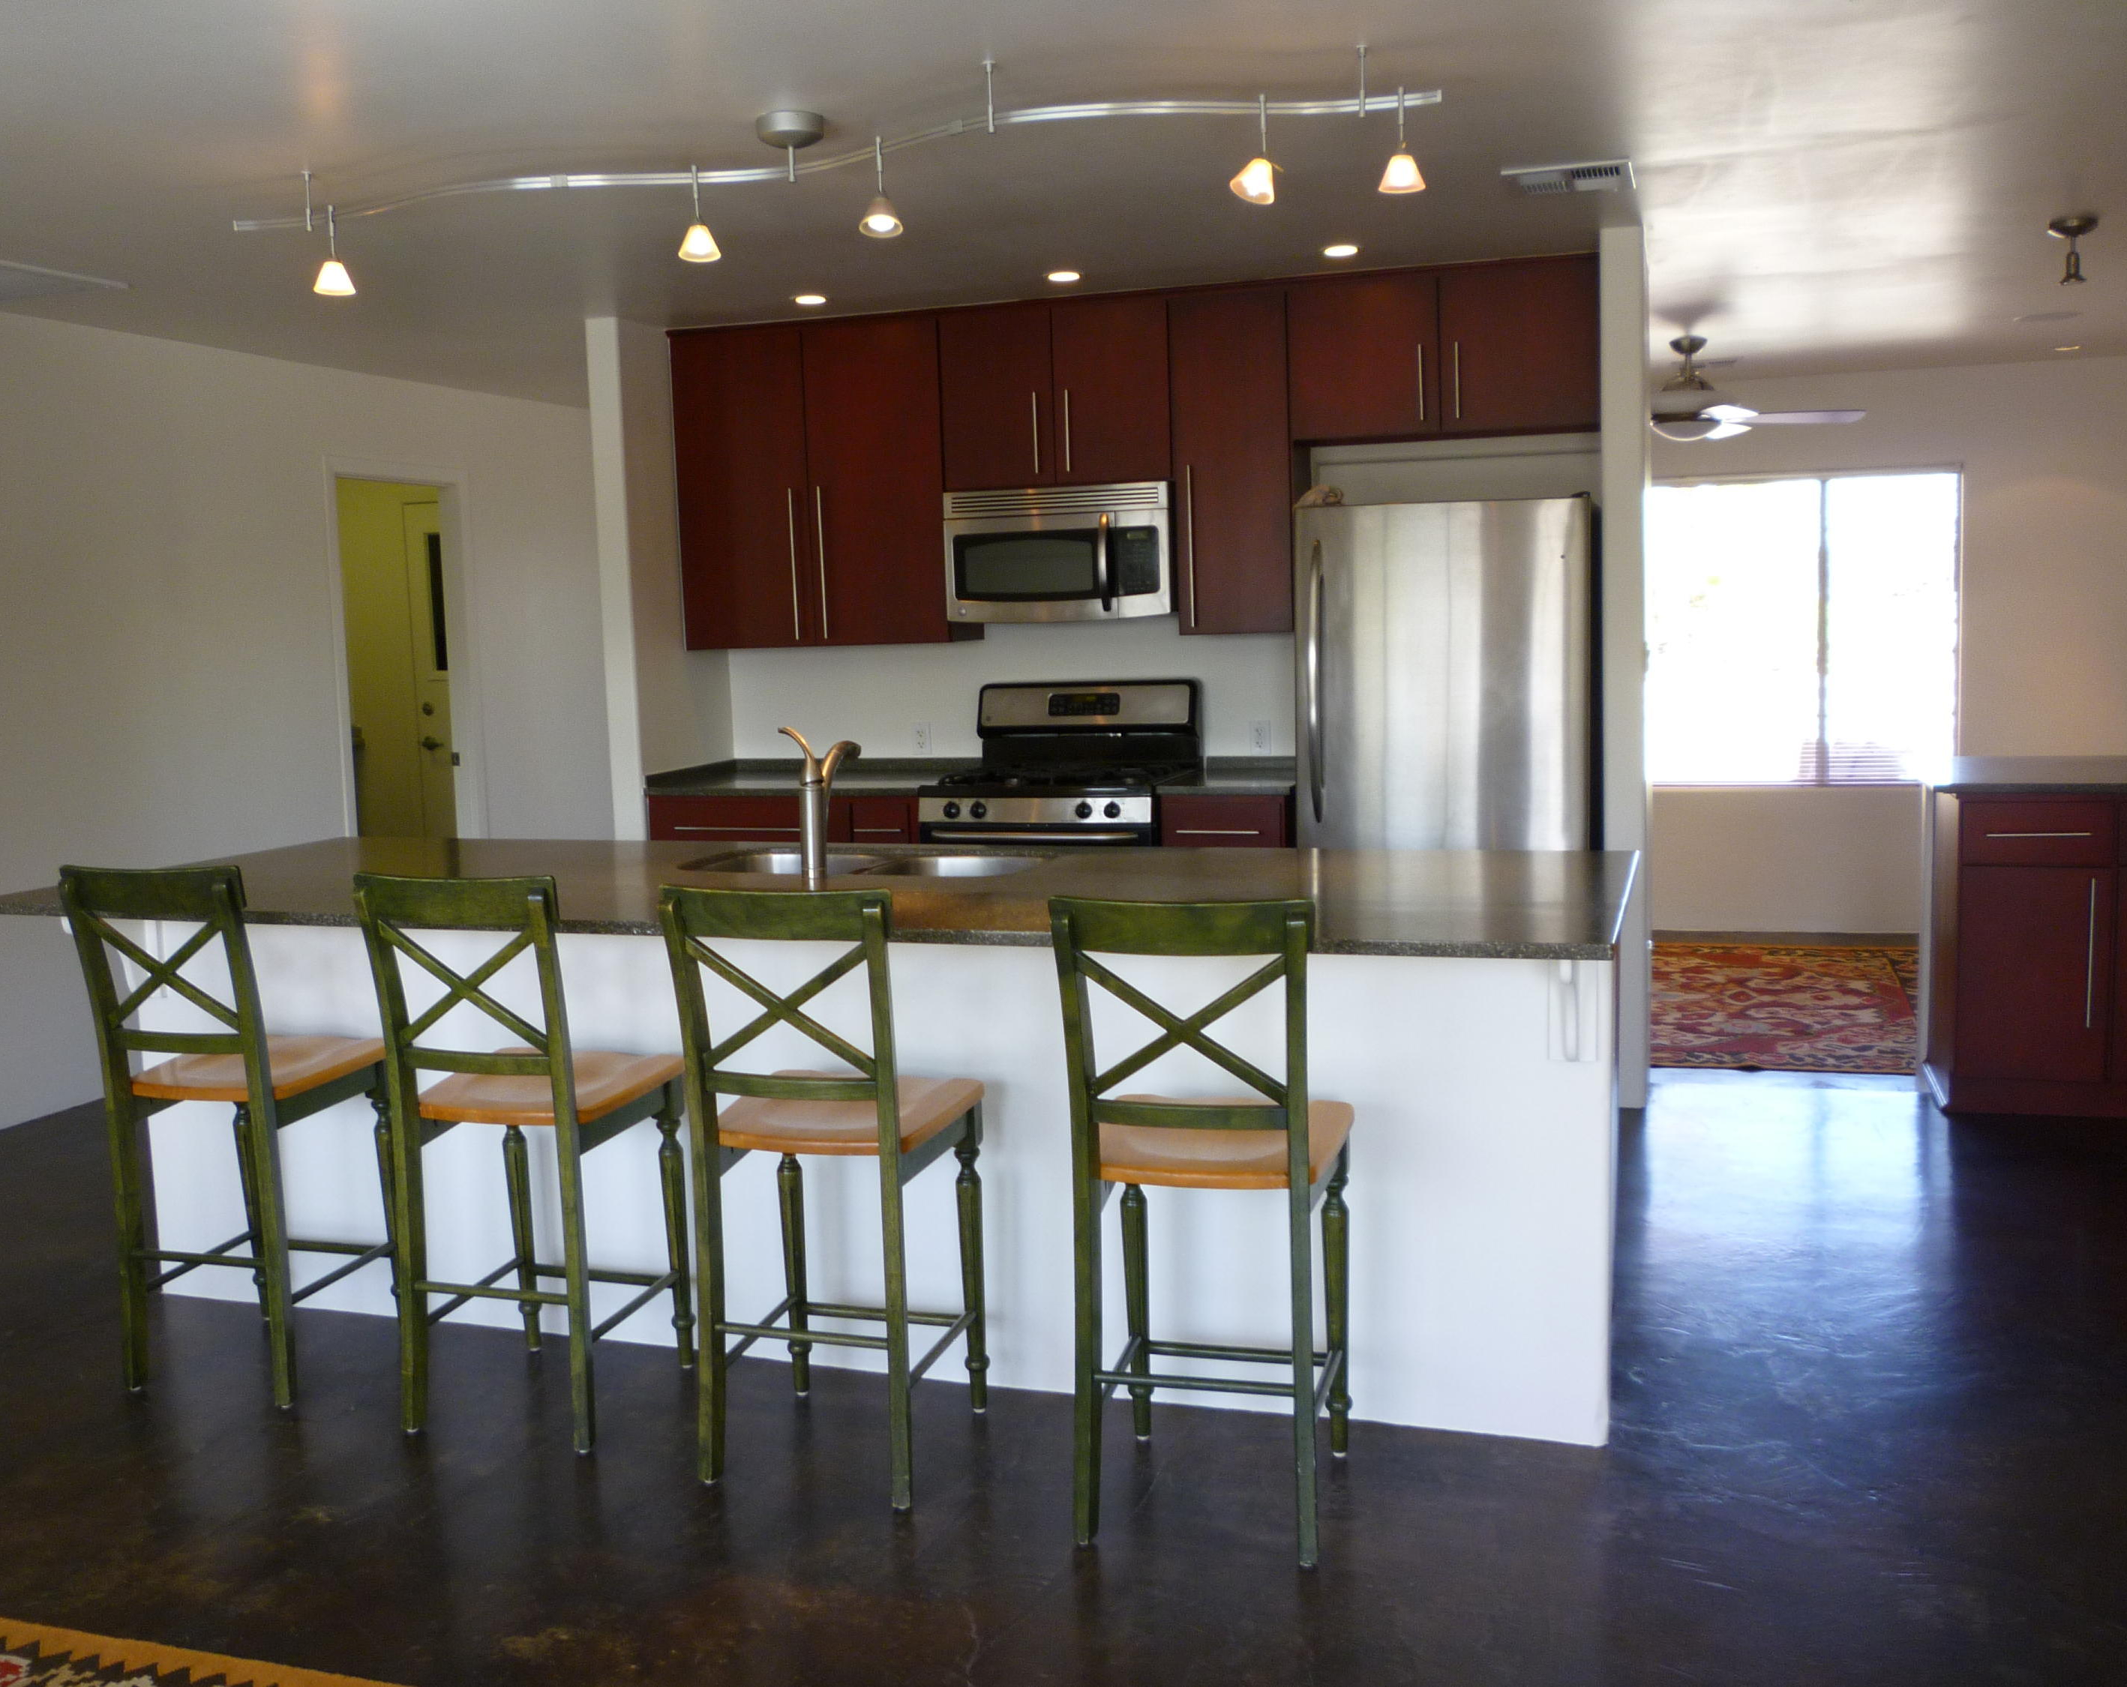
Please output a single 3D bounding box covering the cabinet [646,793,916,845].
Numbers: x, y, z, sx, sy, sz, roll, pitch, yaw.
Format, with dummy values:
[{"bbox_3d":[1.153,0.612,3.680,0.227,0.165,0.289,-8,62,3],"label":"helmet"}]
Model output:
[{"bbox_3d":[-0.808,0.258,6.519,1.000,0.880,0.610,1,7,18],"label":"cabinet"}]

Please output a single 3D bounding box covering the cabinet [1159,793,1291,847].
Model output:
[{"bbox_3d":[0.591,0.278,5.993,0.395,0.880,0.617,1,6,19],"label":"cabinet"}]

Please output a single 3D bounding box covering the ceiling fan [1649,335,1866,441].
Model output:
[{"bbox_3d":[2.371,-1.721,7.156,1.380,0.373,1.380,1,6,19],"label":"ceiling fan"}]

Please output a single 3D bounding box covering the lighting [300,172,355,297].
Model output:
[{"bbox_3d":[-1.628,-1.348,4.166,0.115,0.270,0.100,1,6,19],"label":"lighting"}]

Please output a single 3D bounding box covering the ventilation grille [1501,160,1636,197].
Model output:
[{"bbox_3d":[1.223,-1.593,4.540,0.293,0.022,0.288,1,6,19],"label":"ventilation grille"}]

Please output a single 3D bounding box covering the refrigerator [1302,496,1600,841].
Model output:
[{"bbox_3d":[1.188,-0.137,5.699,0.822,1.736,0.799,1,6,19],"label":"refrigerator"}]

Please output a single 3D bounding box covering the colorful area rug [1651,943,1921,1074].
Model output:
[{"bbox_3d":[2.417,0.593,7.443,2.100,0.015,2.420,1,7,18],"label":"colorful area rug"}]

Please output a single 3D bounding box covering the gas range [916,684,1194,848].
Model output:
[{"bbox_3d":[0.011,0.108,6.174,0.760,1.210,0.690,1,7,18],"label":"gas range"}]

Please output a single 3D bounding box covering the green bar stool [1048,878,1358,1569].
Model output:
[{"bbox_3d":[0.237,0.564,3.012,0.410,1.024,0.490,0,7,15],"label":"green bar stool"}]

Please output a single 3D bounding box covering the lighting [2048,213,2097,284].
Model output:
[{"bbox_3d":[2.785,-1.627,5.202,0.137,0.170,0.137,1,6,19],"label":"lighting"}]

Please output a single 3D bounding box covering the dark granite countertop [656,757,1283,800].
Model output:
[{"bbox_3d":[-0.285,-0.220,6.271,2.140,0.085,0.635,1,7,18],"label":"dark granite countertop"}]

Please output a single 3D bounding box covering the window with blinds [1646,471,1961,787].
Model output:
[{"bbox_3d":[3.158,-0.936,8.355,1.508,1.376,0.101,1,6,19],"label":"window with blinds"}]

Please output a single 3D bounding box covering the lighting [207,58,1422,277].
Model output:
[{"bbox_3d":[-0.581,-1.312,3.724,2.620,0.280,0.260,1,7,18],"label":"lighting"}]

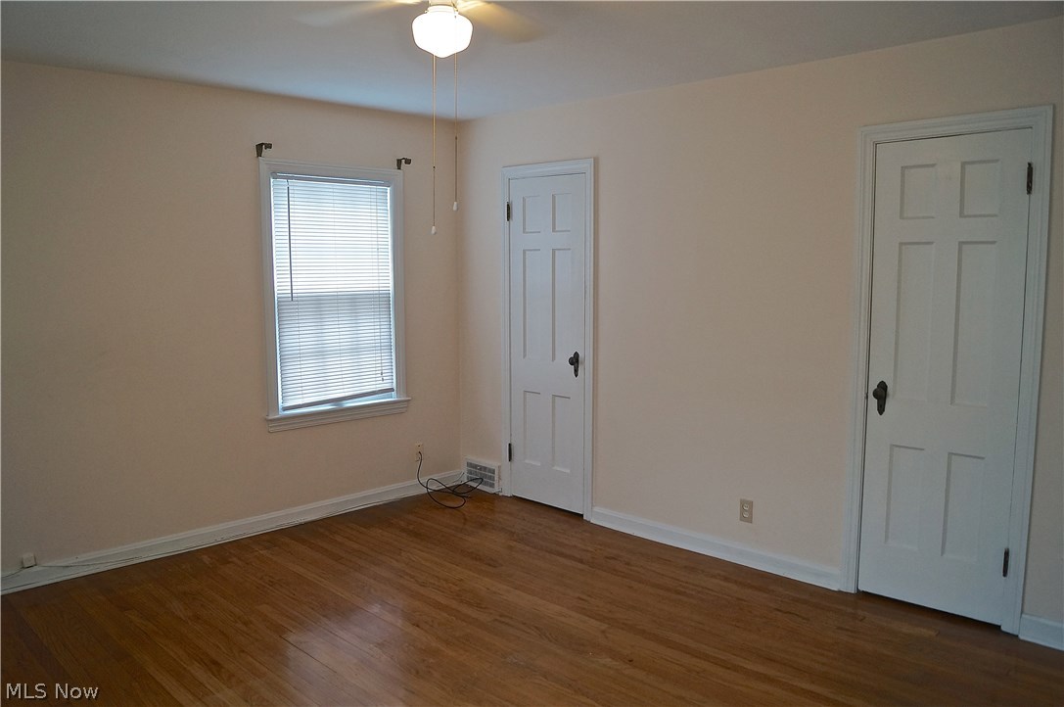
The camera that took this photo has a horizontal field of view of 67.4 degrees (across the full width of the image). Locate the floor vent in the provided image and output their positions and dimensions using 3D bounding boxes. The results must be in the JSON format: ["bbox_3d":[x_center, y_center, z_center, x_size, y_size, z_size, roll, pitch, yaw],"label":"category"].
[{"bbox_3d":[-0.335,0.825,5.437,0.353,0.198,0.035,6,8,44],"label":"floor vent"}]

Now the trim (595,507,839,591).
[{"bbox_3d":[0.900,1.009,4.250,1.503,0.090,0.020,6,8,44],"label":"trim"}]

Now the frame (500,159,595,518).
[{"bbox_3d":[0.114,-0.088,4.960,0.766,2.125,0.100,6,8,44],"label":"frame"}]

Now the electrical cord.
[{"bbox_3d":[-0.517,0.803,5.273,0.440,0.285,0.400,6,8,44],"label":"electrical cord"}]

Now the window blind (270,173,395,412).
[{"bbox_3d":[-1.172,-0.381,4.824,0.035,1.330,0.810,6,8,44],"label":"window blind"}]

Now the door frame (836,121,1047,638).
[{"bbox_3d":[1.738,0.081,3.402,0.738,2.115,0.100,6,8,44],"label":"door frame"}]

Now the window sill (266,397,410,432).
[{"bbox_3d":[-1.167,0.367,4.872,0.095,0.088,1.010,6,8,44],"label":"window sill"}]

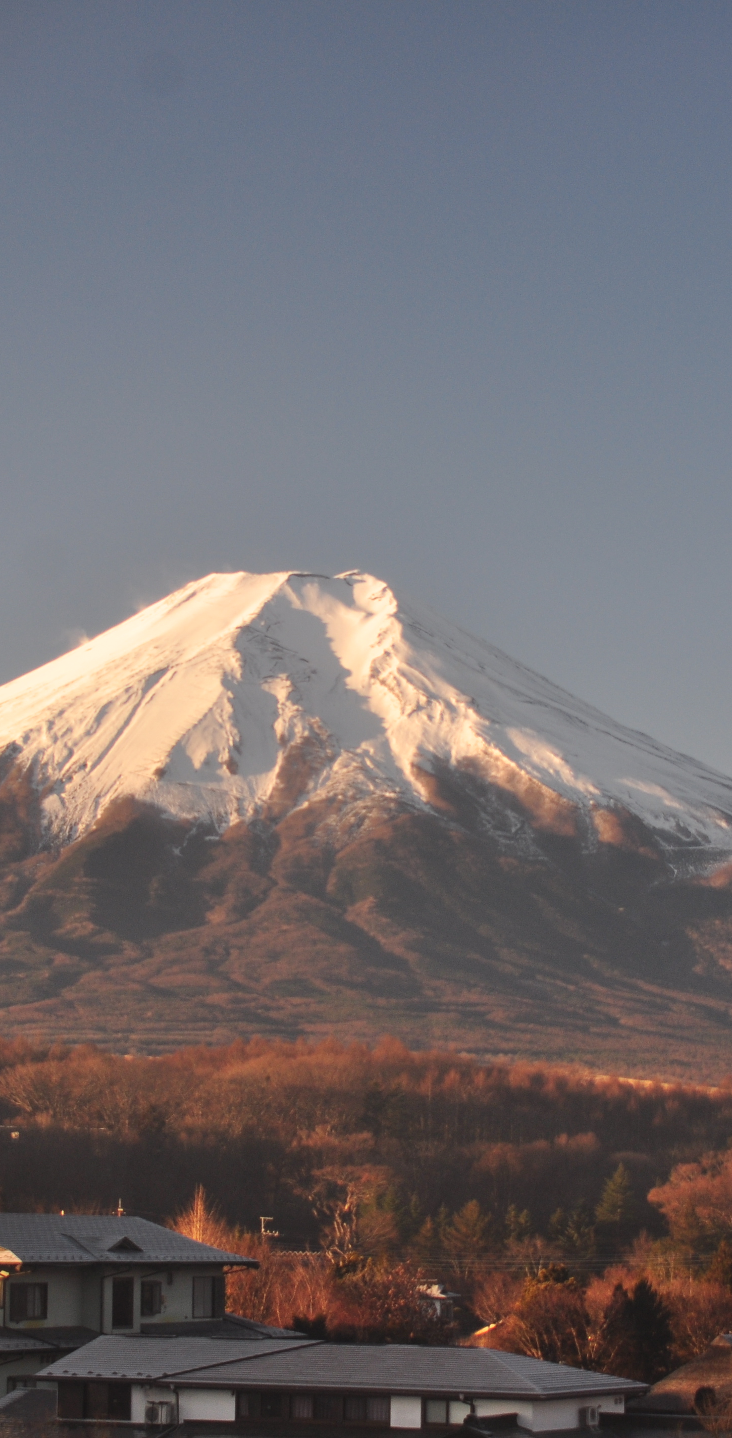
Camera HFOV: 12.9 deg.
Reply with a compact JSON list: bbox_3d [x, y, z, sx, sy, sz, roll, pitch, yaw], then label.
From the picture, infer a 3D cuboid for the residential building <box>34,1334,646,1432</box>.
[{"bbox_3d":[-0.720,20.529,95.200,16.300,4.300,8.200,-4,-9,27],"label":"residential building"}]

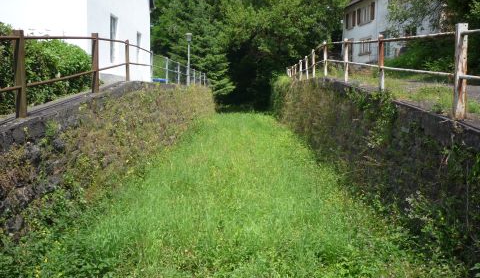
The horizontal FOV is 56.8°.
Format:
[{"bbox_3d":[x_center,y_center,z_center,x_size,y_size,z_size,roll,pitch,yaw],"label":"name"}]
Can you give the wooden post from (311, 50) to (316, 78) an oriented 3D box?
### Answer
[{"bbox_3d":[2.520,-2.550,15.100,0.075,0.960,0.075,0,5,0],"label":"wooden post"}]

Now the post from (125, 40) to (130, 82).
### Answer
[{"bbox_3d":[-2.580,-1.790,10.200,0.065,0.940,0.065,0,5,0],"label":"post"}]

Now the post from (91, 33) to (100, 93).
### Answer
[{"bbox_3d":[-2.356,-1.234,7.250,0.080,0.970,0.080,0,5,0],"label":"post"}]

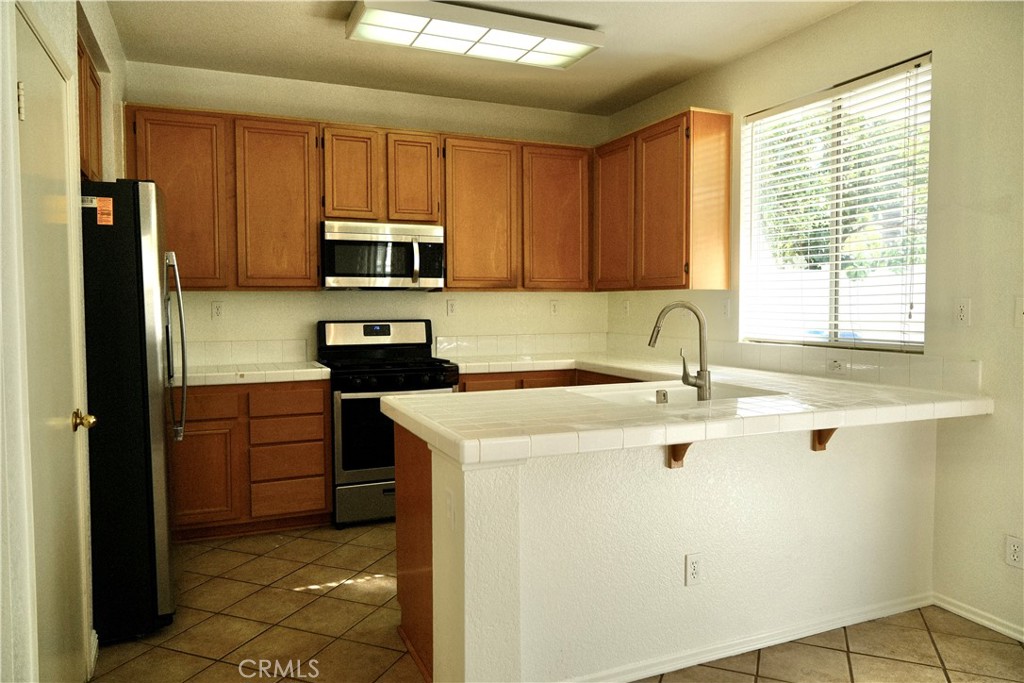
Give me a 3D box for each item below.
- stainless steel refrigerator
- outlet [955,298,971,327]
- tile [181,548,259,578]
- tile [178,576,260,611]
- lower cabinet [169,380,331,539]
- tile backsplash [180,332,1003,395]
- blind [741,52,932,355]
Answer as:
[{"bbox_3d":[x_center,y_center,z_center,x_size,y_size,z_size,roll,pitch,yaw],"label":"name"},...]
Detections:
[{"bbox_3d":[-1.847,0.263,2.920,0.835,1.760,0.910,-1,3,-22],"label":"stainless steel refrigerator"},{"bbox_3d":[1.847,-0.120,2.802,0.009,0.115,0.070,-1,3,-23],"label":"outlet"},{"bbox_3d":[-1.499,1.121,3.457,0.299,0.010,0.299,1,3,21],"label":"tile"},{"bbox_3d":[-1.325,1.140,3.068,0.299,0.010,0.299,1,3,21],"label":"tile"},{"bbox_3d":[-1.609,0.658,4.076,0.961,0.869,0.623,-1,3,-23],"label":"lower cabinet"},{"bbox_3d":[-0.198,0.118,3.449,3.255,0.153,2.918,-1,3,-22],"label":"tile backsplash"},{"bbox_3d":[1.578,-0.614,3.444,0.055,1.272,1.133,-1,3,-22],"label":"blind"}]

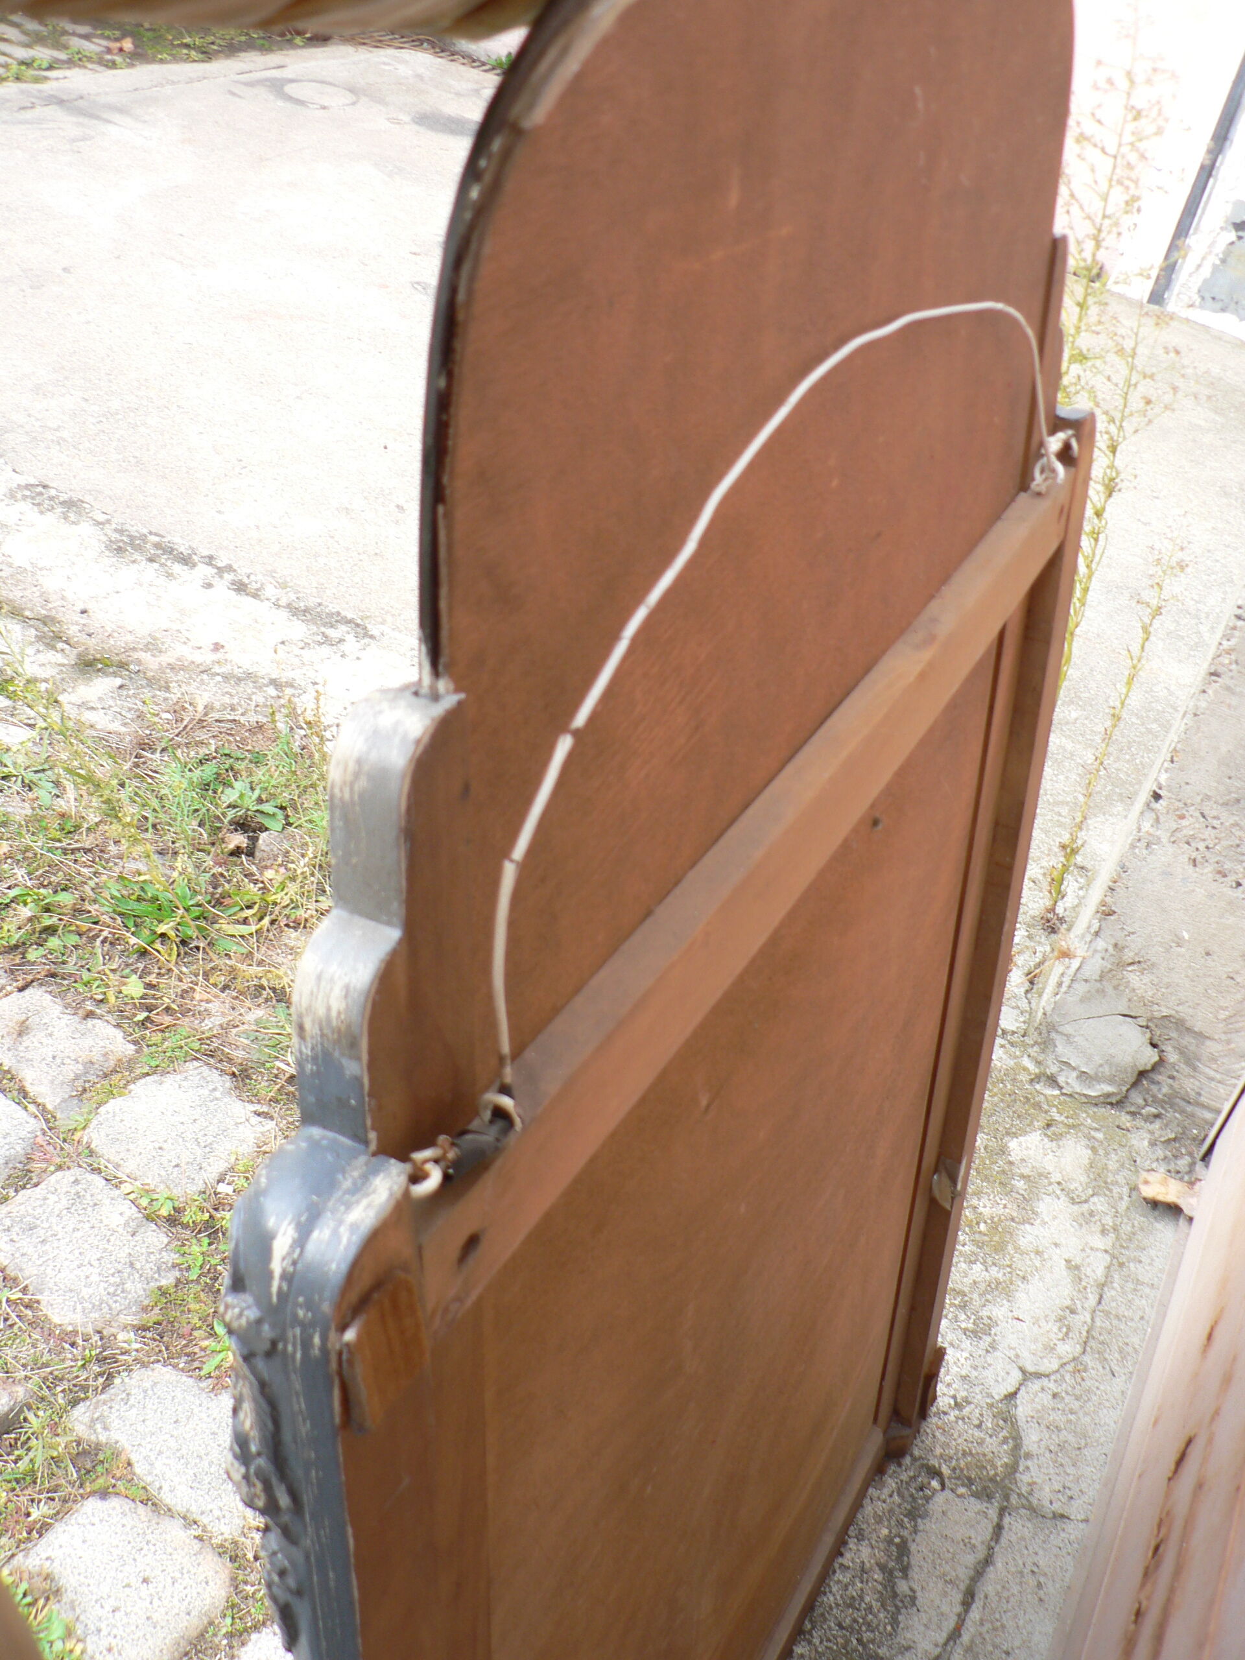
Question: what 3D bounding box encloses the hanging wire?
[{"bbox_3d":[0.100,-0.125,0.692,0.025,0.158,0.594,17,36,22],"label":"hanging wire"}]

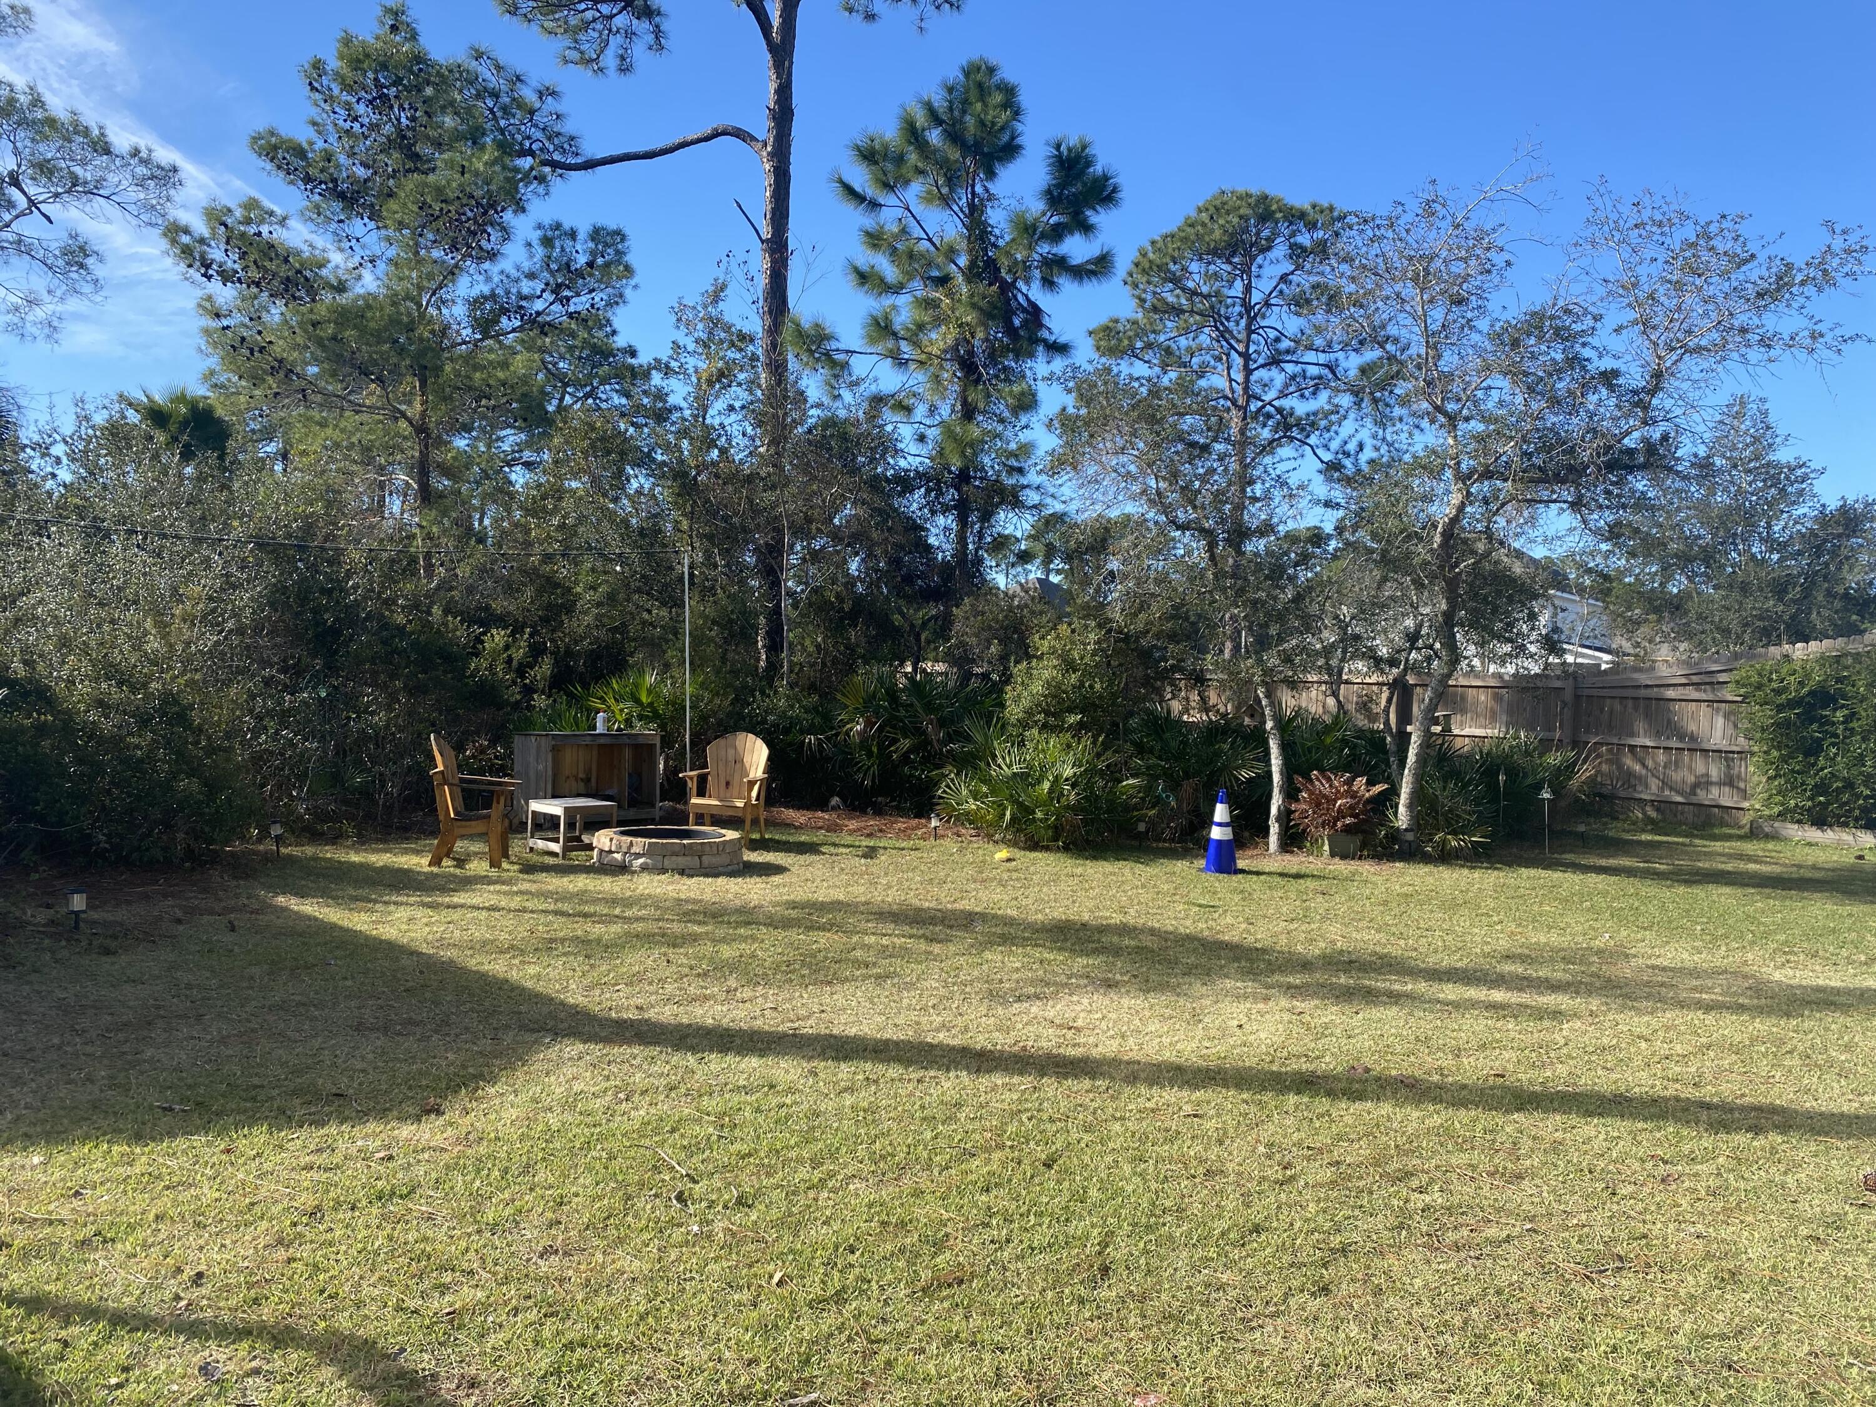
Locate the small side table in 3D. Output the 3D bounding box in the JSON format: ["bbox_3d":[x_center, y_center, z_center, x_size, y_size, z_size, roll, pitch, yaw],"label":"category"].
[{"bbox_3d":[-3.090,1.047,11.850,0.480,0.450,0.620,1,-1,-40],"label":"small side table"}]

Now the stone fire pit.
[{"bbox_3d":[-2.106,1.150,11.000,1.170,0.270,1.170,1,0,0],"label":"stone fire pit"}]

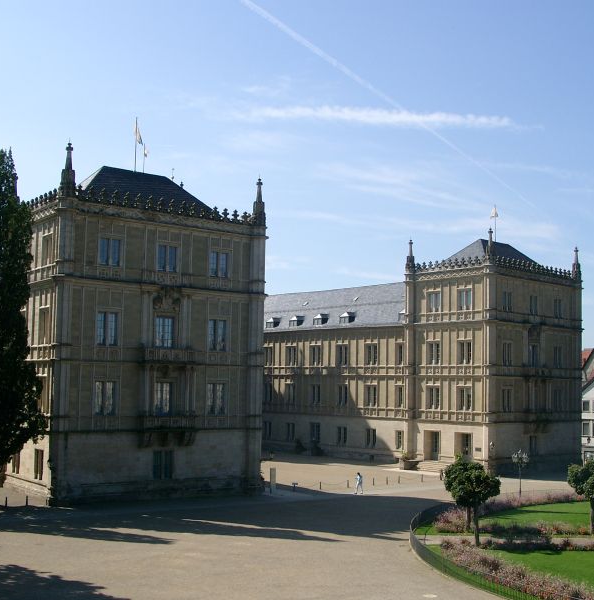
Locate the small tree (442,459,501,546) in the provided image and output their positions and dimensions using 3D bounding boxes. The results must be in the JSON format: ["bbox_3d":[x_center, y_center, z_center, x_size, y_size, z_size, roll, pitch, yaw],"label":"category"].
[{"bbox_3d":[10.366,11.880,51.722,3.357,5.151,3.357,1,-6,0],"label":"small tree"}]

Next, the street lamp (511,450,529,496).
[{"bbox_3d":[19.323,15.059,75.924,1.513,4.303,1.513,1,-6,0],"label":"street lamp"}]

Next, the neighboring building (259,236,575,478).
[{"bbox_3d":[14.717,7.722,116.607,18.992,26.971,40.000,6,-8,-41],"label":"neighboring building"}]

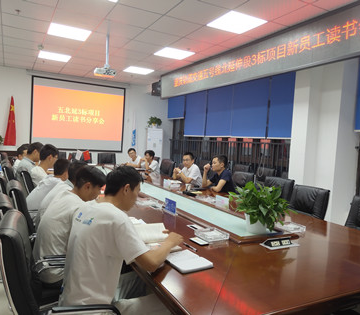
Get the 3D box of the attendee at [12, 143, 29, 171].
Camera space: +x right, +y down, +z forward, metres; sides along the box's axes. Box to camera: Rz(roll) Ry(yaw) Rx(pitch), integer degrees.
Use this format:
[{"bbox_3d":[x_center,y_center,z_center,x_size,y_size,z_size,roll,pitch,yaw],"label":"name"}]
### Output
[{"bbox_3d":[-2.152,0.366,5.215,0.750,1.170,0.500,3,1,-23],"label":"attendee"}]

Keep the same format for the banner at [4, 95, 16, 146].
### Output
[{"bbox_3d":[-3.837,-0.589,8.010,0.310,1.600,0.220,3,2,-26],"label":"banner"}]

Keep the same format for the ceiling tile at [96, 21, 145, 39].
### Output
[{"bbox_3d":[-0.883,-1.868,5.111,0.600,0.020,0.600,3,1,-27],"label":"ceiling tile"}]

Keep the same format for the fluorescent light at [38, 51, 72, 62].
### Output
[{"bbox_3d":[-2.513,-2.017,6.988,0.600,0.050,0.600,3,1,-27],"label":"fluorescent light"}]

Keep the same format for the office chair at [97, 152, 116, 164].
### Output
[{"bbox_3d":[-1.604,0.430,7.913,0.570,0.990,0.610,3,1,-23],"label":"office chair"}]

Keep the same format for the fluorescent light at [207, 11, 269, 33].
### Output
[{"bbox_3d":[0.702,-1.704,4.443,0.600,0.050,0.600,3,2,-26],"label":"fluorescent light"}]

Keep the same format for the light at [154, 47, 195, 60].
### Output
[{"bbox_3d":[-0.090,-1.852,6.196,0.600,0.050,0.600,3,1,-27],"label":"light"}]

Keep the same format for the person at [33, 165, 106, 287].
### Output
[{"bbox_3d":[-0.606,0.641,2.368,0.760,1.180,0.520,2,3,-39],"label":"person"}]

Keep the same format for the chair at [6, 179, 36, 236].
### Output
[{"bbox_3d":[-0.964,0.675,2.529,0.620,0.980,0.570,3,2,-26],"label":"chair"}]

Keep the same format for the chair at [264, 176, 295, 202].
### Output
[{"bbox_3d":[0.887,0.739,4.061,0.620,0.990,0.570,2,2,-36],"label":"chair"}]

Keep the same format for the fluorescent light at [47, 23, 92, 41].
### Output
[{"bbox_3d":[-1.690,-1.933,5.375,0.600,0.050,0.600,3,1,-27],"label":"fluorescent light"}]

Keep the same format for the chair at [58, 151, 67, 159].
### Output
[{"bbox_3d":[-2.582,0.385,7.412,0.570,0.980,0.610,3,1,-23],"label":"chair"}]

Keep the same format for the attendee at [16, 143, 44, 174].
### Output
[{"bbox_3d":[-1.599,0.452,4.044,0.700,1.240,0.500,3,2,-24],"label":"attendee"}]

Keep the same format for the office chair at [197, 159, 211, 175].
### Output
[{"bbox_3d":[0.296,0.570,7.946,0.620,0.990,0.570,2,3,-41],"label":"office chair"}]

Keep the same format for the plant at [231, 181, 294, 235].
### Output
[{"bbox_3d":[0.535,0.328,2.330,0.420,0.350,0.400,4,2,5],"label":"plant"}]

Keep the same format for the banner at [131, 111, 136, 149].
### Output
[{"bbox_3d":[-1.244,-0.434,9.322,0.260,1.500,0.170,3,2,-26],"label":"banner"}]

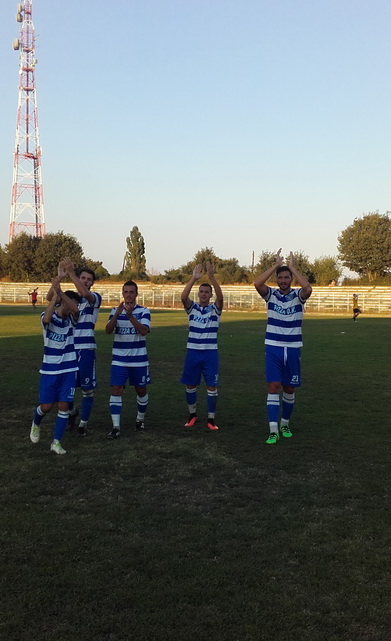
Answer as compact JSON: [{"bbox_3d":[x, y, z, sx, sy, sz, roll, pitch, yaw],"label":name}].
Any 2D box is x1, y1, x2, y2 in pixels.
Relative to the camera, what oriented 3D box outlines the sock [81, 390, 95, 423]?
[{"bbox_3d":[-1.220,0.977,8.650,0.125,0.380,0.135,1,2,8],"label":"sock"}]

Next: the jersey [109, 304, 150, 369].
[{"bbox_3d":[-0.763,0.173,8.850,0.490,0.680,0.320,1,2,5],"label":"jersey"}]

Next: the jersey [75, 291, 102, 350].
[{"bbox_3d":[-1.232,0.000,8.500,0.440,0.660,0.320,1,2,14],"label":"jersey"}]

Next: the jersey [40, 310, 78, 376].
[{"bbox_3d":[-1.387,0.233,7.750,0.430,0.660,0.310,0,2,-27],"label":"jersey"}]

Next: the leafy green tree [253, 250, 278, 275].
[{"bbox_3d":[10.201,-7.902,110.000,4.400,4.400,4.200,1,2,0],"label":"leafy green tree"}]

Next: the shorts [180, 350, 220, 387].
[{"bbox_3d":[0.053,0.553,9.100,0.440,0.460,0.300,1,2,3],"label":"shorts"}]

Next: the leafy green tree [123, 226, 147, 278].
[{"bbox_3d":[-8.366,-9.257,105.000,3.292,7.269,3.127,1,2,-5],"label":"leafy green tree"}]

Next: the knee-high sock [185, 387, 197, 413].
[{"bbox_3d":[-0.050,0.948,9.150,0.125,0.330,0.140,-2,2,11],"label":"knee-high sock"}]

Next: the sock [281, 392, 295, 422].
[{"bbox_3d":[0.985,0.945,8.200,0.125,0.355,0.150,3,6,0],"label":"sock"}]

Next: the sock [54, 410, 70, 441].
[{"bbox_3d":[-1.344,1.058,7.680,0.115,0.300,0.120,9,-2,-17],"label":"sock"}]

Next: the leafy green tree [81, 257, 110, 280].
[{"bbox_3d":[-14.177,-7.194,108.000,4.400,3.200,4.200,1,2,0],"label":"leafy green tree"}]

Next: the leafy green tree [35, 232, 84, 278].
[{"bbox_3d":[-19.540,-9.267,110.000,7.200,6.800,6.600,1,2,0],"label":"leafy green tree"}]

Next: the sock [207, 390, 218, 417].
[{"bbox_3d":[0.204,0.987,9.100,0.125,0.340,0.140,1,2,-6],"label":"sock"}]

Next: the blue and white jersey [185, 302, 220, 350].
[{"bbox_3d":[0.085,0.072,9.250,0.440,0.580,0.260,1,2,1],"label":"blue and white jersey"}]

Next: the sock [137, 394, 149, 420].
[{"bbox_3d":[-0.615,1.009,8.880,0.120,0.300,0.125,3,12,0],"label":"sock"}]

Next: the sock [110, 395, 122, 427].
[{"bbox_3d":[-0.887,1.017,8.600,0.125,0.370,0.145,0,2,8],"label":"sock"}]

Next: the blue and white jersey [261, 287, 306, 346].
[{"bbox_3d":[0.952,-0.032,8.100,0.440,0.630,0.300,1,2,0],"label":"blue and white jersey"}]

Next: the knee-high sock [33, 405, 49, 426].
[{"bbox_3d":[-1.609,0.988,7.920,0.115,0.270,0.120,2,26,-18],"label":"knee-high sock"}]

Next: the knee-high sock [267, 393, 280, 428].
[{"bbox_3d":[0.836,0.963,8.150,0.125,0.380,0.130,0,-1,12],"label":"knee-high sock"}]

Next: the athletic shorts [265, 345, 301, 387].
[{"bbox_3d":[0.931,0.476,8.100,0.400,0.450,0.300,1,2,-2],"label":"athletic shorts"}]

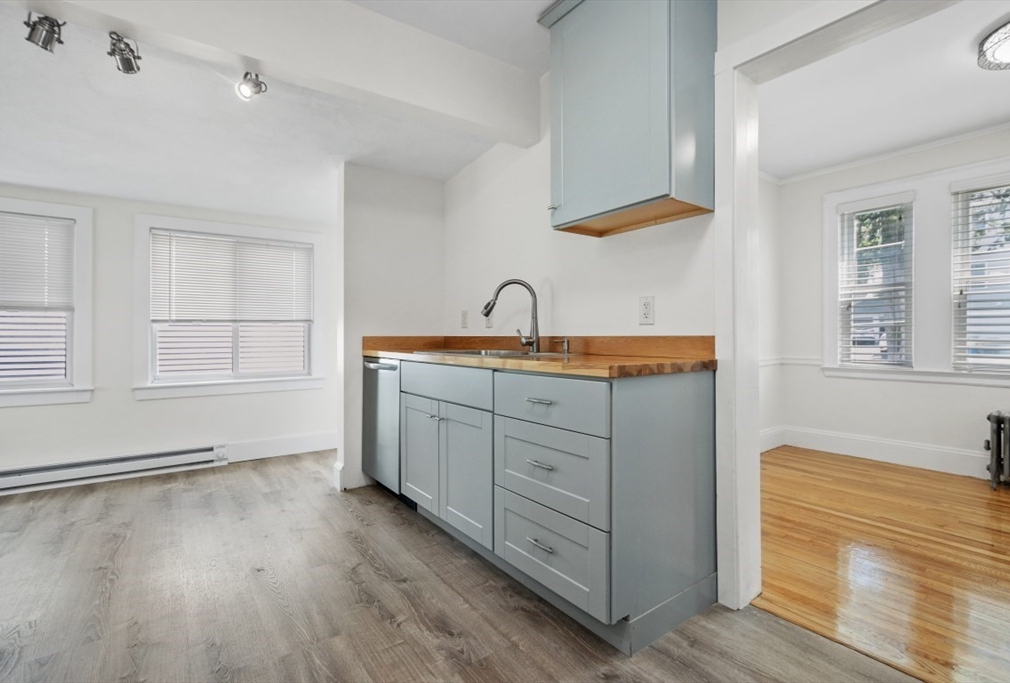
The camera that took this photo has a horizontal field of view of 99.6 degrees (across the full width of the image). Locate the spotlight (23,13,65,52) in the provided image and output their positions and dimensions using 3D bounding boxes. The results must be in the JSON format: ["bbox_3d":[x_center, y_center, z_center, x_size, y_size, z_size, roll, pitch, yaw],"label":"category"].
[{"bbox_3d":[-1.651,-1.112,1.530,0.080,0.100,0.085,0,0,16],"label":"spotlight"}]

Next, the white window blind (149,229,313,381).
[{"bbox_3d":[-2.175,-0.267,3.493,1.117,1.167,0.050,0,0,-34],"label":"white window blind"}]

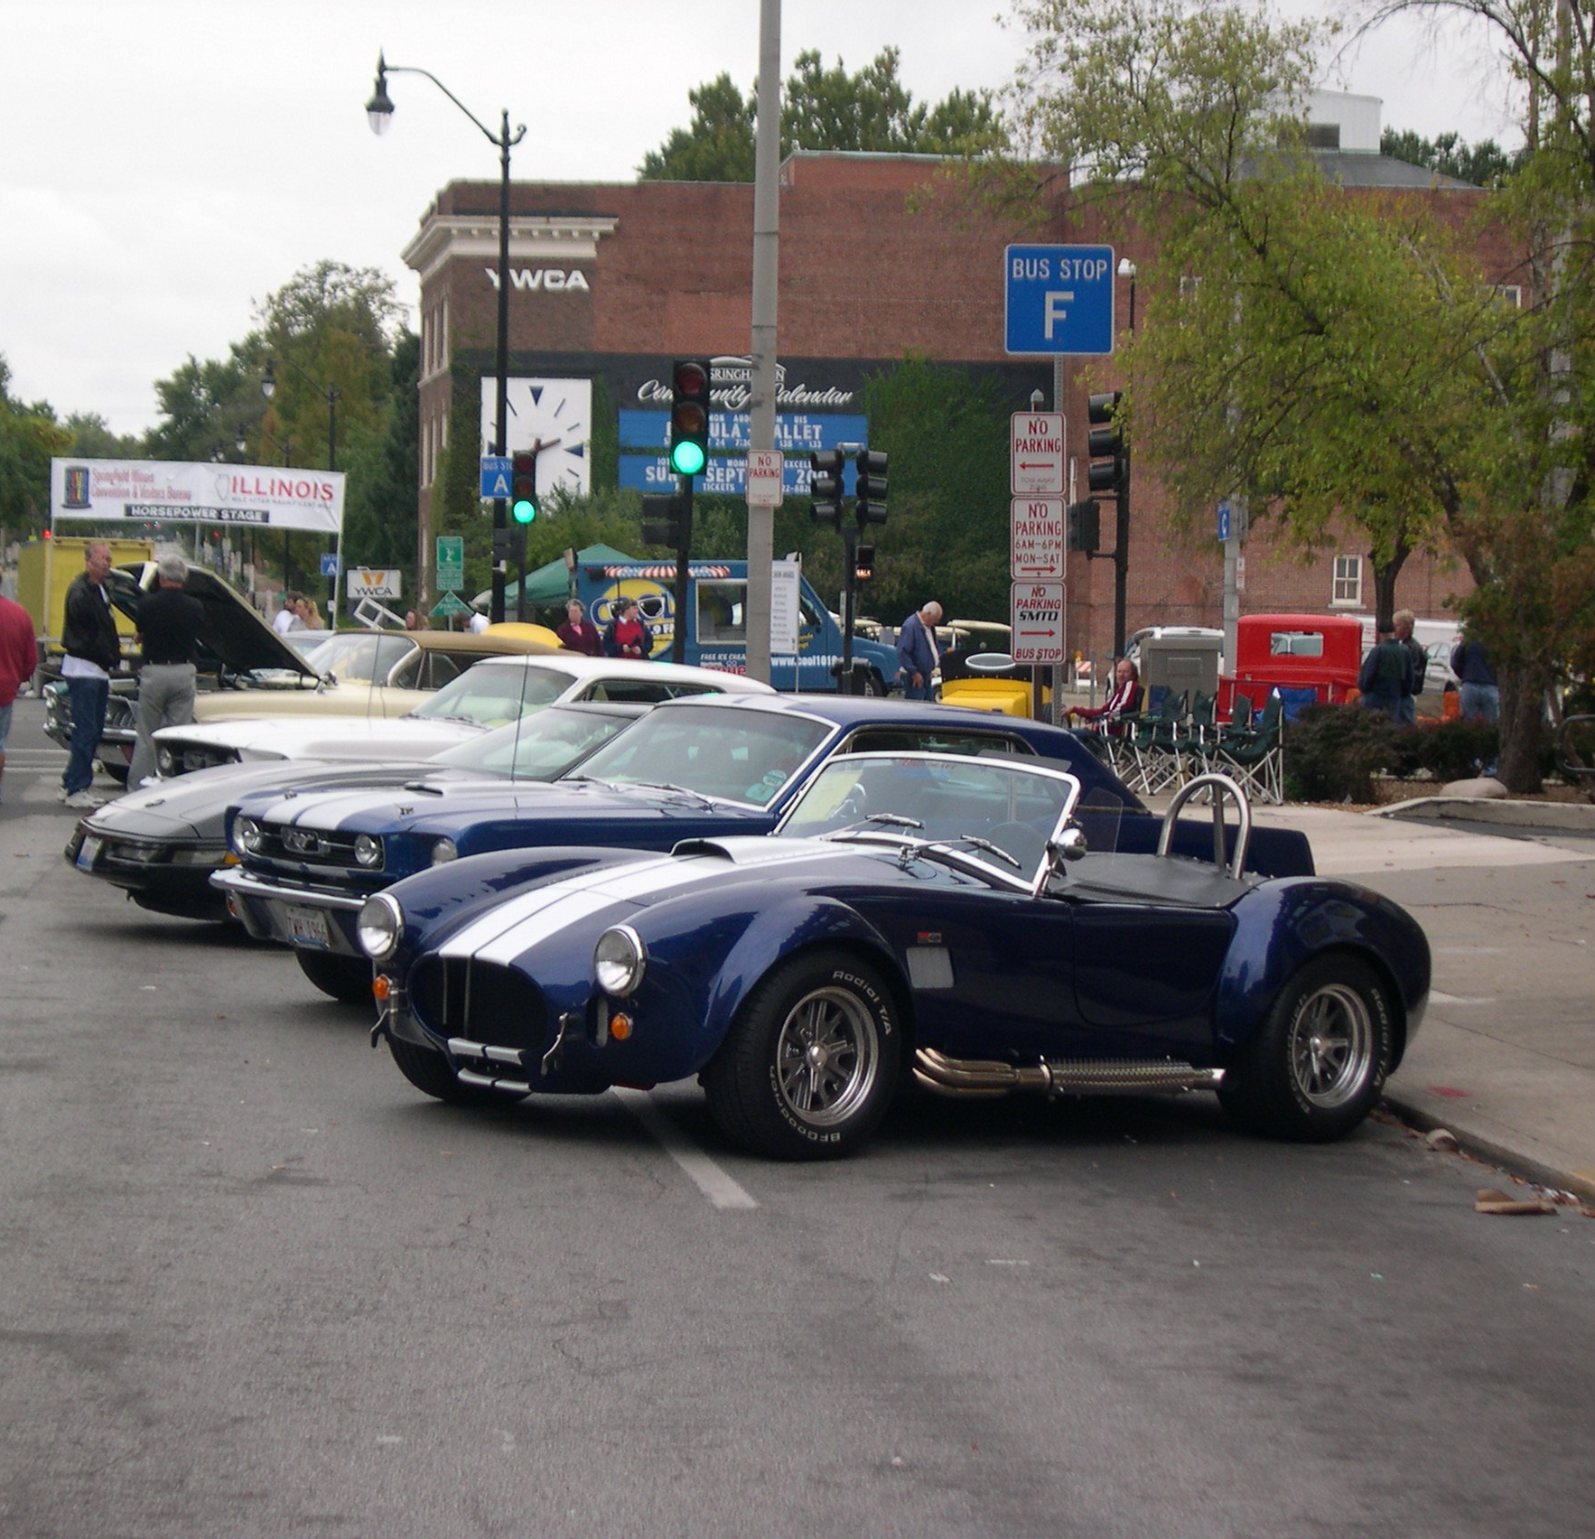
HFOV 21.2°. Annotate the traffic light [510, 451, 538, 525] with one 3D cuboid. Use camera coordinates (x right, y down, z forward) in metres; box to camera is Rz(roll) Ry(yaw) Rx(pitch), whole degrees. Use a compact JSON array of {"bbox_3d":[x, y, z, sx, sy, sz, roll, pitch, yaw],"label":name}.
[{"bbox_3d":[-3.906,-4.021,61.050,0.370,1.070,0.420,0,3,-9],"label":"traffic light"}]

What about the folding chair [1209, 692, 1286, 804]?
[{"bbox_3d":[3.574,-0.165,33.800,0.600,0.870,0.750,0,3,-5],"label":"folding chair"}]

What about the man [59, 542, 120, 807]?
[{"bbox_3d":[-4.964,-0.669,30.000,0.420,1.826,0.520,2,3,22],"label":"man"}]

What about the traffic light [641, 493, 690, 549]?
[{"bbox_3d":[-1.239,-2.329,40.000,0.450,0.530,0.330,0,3,-9],"label":"traffic light"}]

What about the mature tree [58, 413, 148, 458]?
[{"bbox_3d":[-55.360,-21.567,340.000,9.000,13.936,9.000,1,2,0],"label":"mature tree"}]

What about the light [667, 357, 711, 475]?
[{"bbox_3d":[-0.974,-3.151,38.400,0.360,1.070,0.420,2,3,-9],"label":"light"}]

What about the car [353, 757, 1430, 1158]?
[{"bbox_3d":[0.400,0.559,13.866,3.950,1.180,1.750,3,1,-44],"label":"car"}]

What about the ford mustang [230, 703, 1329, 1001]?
[{"bbox_3d":[-0.071,0.364,17.118,4.620,1.300,1.740,3,1,-42],"label":"ford mustang"}]

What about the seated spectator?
[{"bbox_3d":[2.584,-0.361,36.300,0.850,1.130,0.600,0,3,-12],"label":"seated spectator"}]

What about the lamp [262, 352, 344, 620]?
[{"bbox_3d":[-14.716,-7.504,127.000,2.450,9.929,0.500,0,3,-9],"label":"lamp"}]

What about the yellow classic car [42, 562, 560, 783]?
[{"bbox_3d":[-3.234,-0.570,33.601,5.400,1.680,1.970,3,1,-42],"label":"yellow classic car"}]

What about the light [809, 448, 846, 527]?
[{"bbox_3d":[0.411,-3.797,57.600,0.450,1.070,0.360,0,3,-9],"label":"light"}]

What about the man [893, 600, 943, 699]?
[{"bbox_3d":[1.437,-1.157,50.000,0.520,1.647,0.500,2,3,22],"label":"man"}]

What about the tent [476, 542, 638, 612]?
[{"bbox_3d":[-3.514,-2.621,76.072,3.100,2.850,3.100,0,3,-9],"label":"tent"}]

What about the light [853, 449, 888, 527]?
[{"bbox_3d":[1.020,-3.924,59.700,0.480,1.080,0.360,0,3,-9],"label":"light"}]

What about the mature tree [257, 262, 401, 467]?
[{"bbox_3d":[-19.775,-13.290,180.000,8.000,16.335,8.000,1,2,0],"label":"mature tree"}]

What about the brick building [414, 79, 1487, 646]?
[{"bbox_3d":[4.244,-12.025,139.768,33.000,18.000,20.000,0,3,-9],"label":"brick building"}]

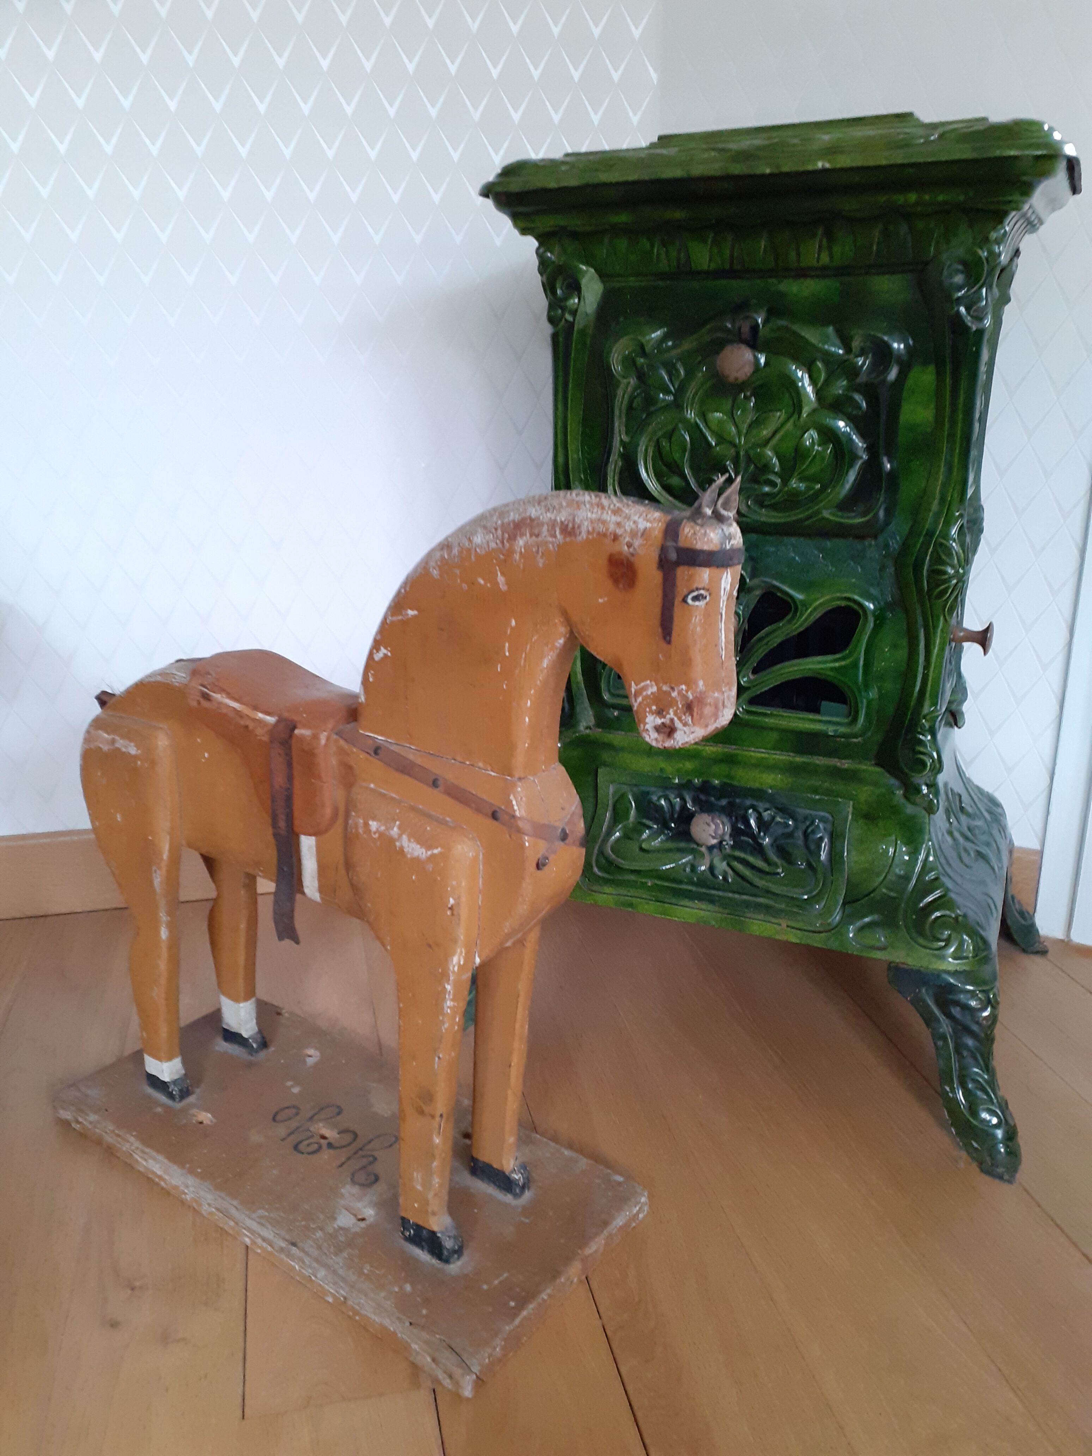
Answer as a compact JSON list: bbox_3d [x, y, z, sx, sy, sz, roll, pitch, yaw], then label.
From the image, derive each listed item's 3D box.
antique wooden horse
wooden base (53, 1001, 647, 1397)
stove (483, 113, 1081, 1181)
[{"bbox_3d":[-0.149,0.090,0.883,0.637,0.603,0.140,14,24,34],"label":"antique wooden horse"},{"bbox_3d":[-0.189,0.376,1.008,0.510,0.020,0.221,14,24,34],"label":"wooden base"},{"bbox_3d":[0.242,-0.105,1.127,0.560,0.840,0.431,8,21,23],"label":"stove"}]

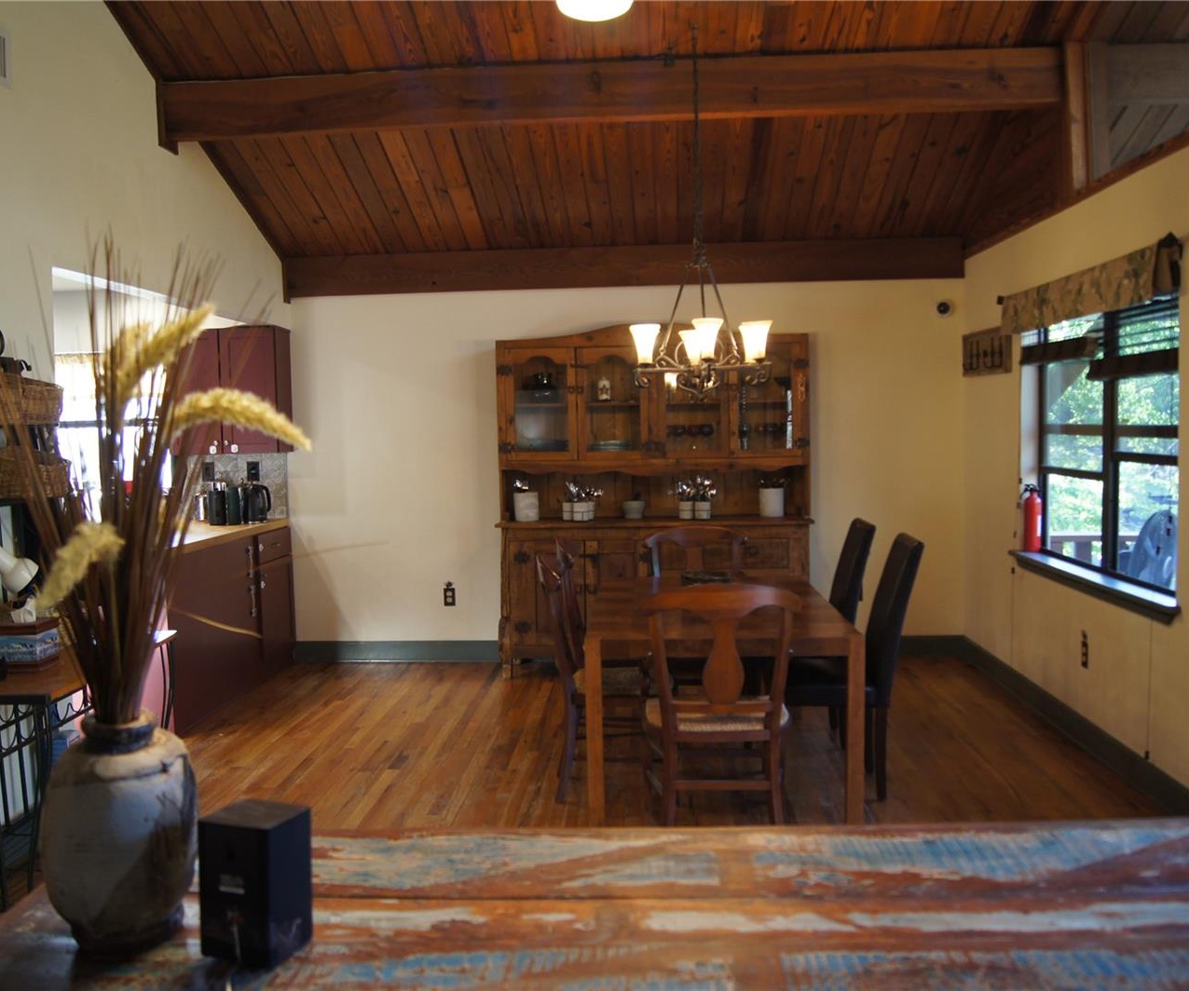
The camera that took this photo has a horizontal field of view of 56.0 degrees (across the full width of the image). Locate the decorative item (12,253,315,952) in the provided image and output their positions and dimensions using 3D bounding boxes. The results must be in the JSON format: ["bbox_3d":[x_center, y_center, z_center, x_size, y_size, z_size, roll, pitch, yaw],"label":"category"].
[{"bbox_3d":[-0.626,0.145,1.648,0.440,1.050,0.380,-1,4,3],"label":"decorative item"}]

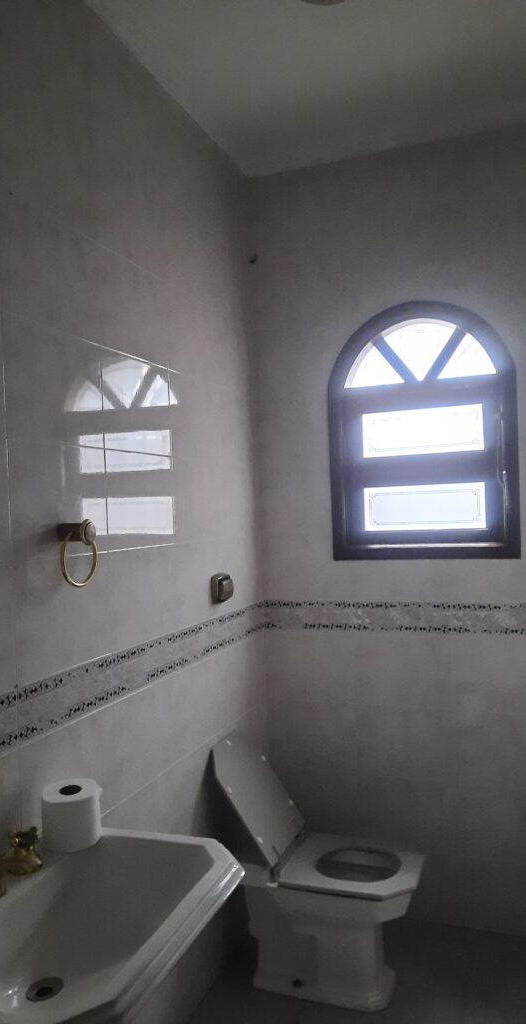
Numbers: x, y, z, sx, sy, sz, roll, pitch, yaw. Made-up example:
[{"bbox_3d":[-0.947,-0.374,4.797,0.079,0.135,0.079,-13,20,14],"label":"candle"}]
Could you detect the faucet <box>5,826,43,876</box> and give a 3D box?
[{"bbox_3d":[-0.455,0.635,1.414,0.068,0.075,0.068,-2,0,21],"label":"faucet"}]

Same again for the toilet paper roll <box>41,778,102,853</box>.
[{"bbox_3d":[-0.392,0.618,1.508,0.113,0.099,0.113,-2,0,0],"label":"toilet paper roll"}]

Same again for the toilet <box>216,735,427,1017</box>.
[{"bbox_3d":[0.174,1.091,2.301,0.617,0.722,0.350,-2,0,21],"label":"toilet"}]

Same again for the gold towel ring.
[{"bbox_3d":[-0.406,0.094,1.632,0.075,0.149,0.126,-2,0,21],"label":"gold towel ring"}]

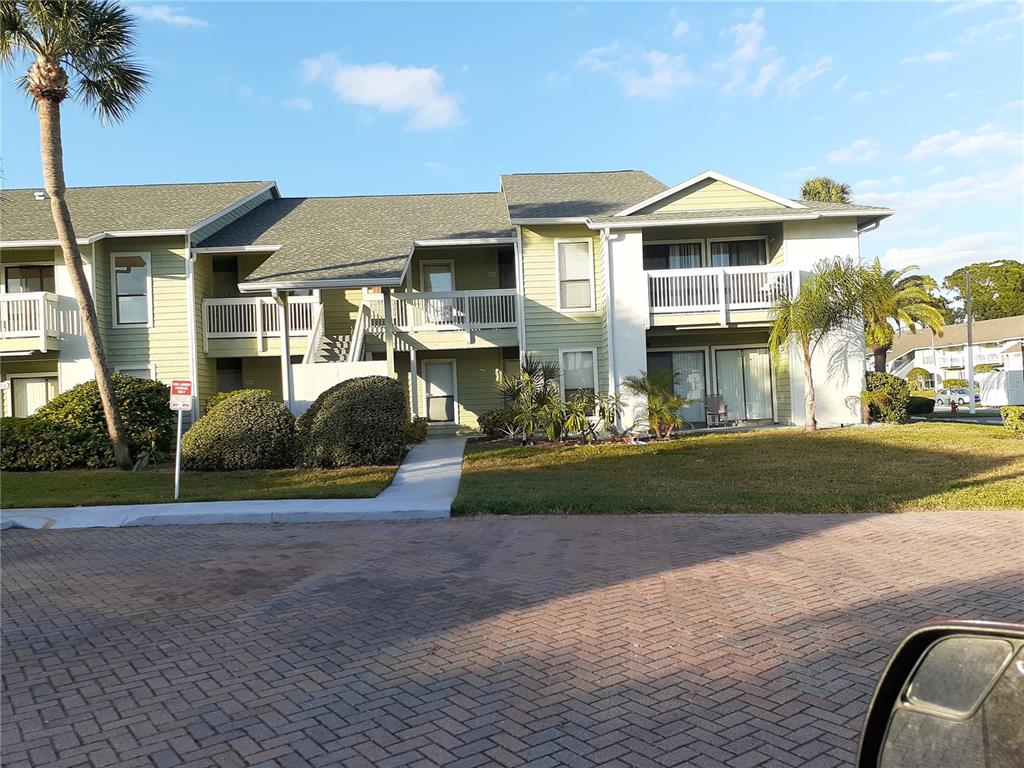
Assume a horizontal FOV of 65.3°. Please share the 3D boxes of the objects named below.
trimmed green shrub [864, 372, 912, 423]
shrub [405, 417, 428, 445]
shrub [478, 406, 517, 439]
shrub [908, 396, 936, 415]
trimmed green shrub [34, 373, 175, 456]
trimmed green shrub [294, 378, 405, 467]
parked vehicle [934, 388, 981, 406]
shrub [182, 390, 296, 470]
[{"bbox_3d":[10.600,0.383,22.593,1.330,1.474,1.350,-2,-1,-2],"label":"trimmed green shrub"},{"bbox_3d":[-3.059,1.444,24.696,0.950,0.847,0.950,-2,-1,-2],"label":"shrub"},{"bbox_3d":[-0.393,1.179,24.595,1.200,1.065,1.150,-2,-1,-2],"label":"shrub"},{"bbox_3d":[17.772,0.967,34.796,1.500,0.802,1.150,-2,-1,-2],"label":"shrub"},{"bbox_3d":[-10.511,0.871,20.689,3.400,2.315,2.600,-2,-1,-2],"label":"trimmed green shrub"},{"bbox_3d":[-3.417,0.784,17.091,2.300,1.871,2.250,-2,-1,-2],"label":"trimmed green shrub"},{"bbox_3d":[41.029,1.199,73.493,1.800,1.480,4.600,-2,-1,-19],"label":"parked vehicle"},{"bbox_3d":[-5.820,0.981,17.092,2.350,1.664,2.200,-2,-1,-2],"label":"shrub"}]

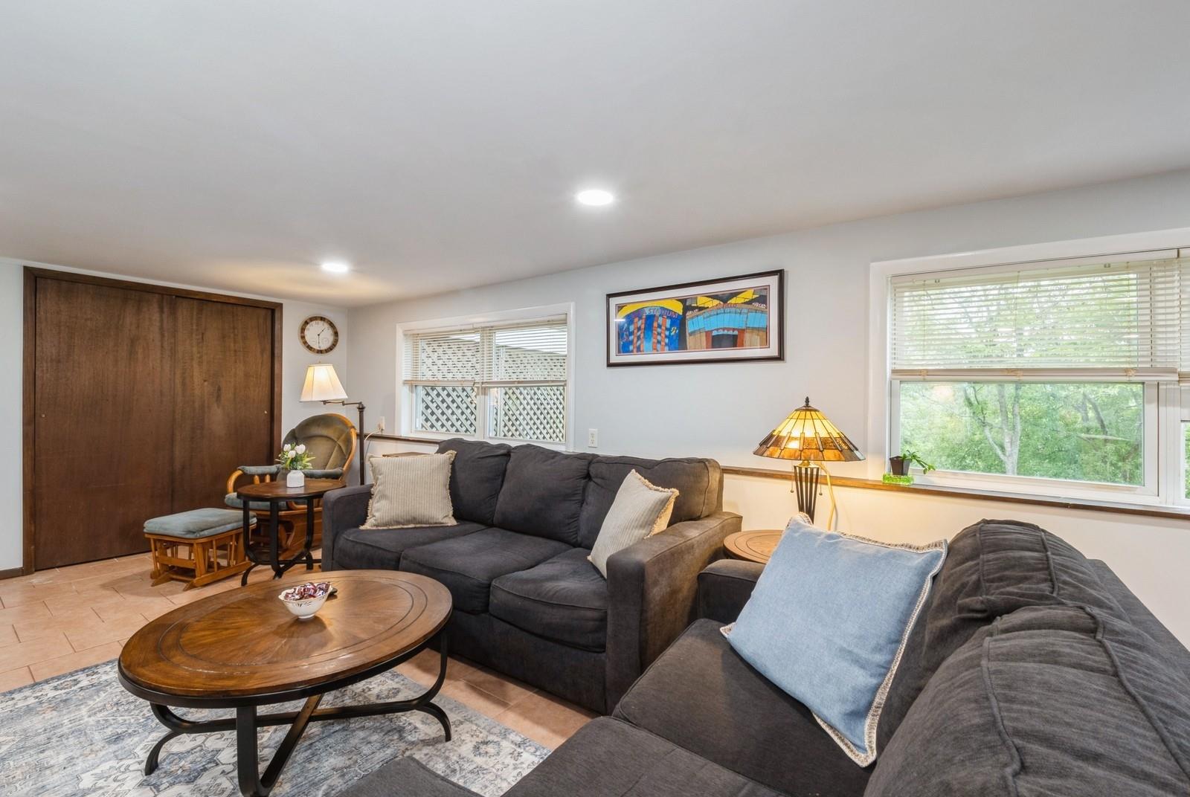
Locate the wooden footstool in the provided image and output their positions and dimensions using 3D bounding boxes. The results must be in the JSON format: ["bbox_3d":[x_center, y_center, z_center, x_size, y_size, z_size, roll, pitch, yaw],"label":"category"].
[{"bbox_3d":[-2.710,1.008,3.330,0.480,0.420,0.470,1,0,13],"label":"wooden footstool"}]

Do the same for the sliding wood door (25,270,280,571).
[{"bbox_3d":[-3.375,0.165,3.845,0.100,2.100,1.530,1,0,41],"label":"sliding wood door"}]

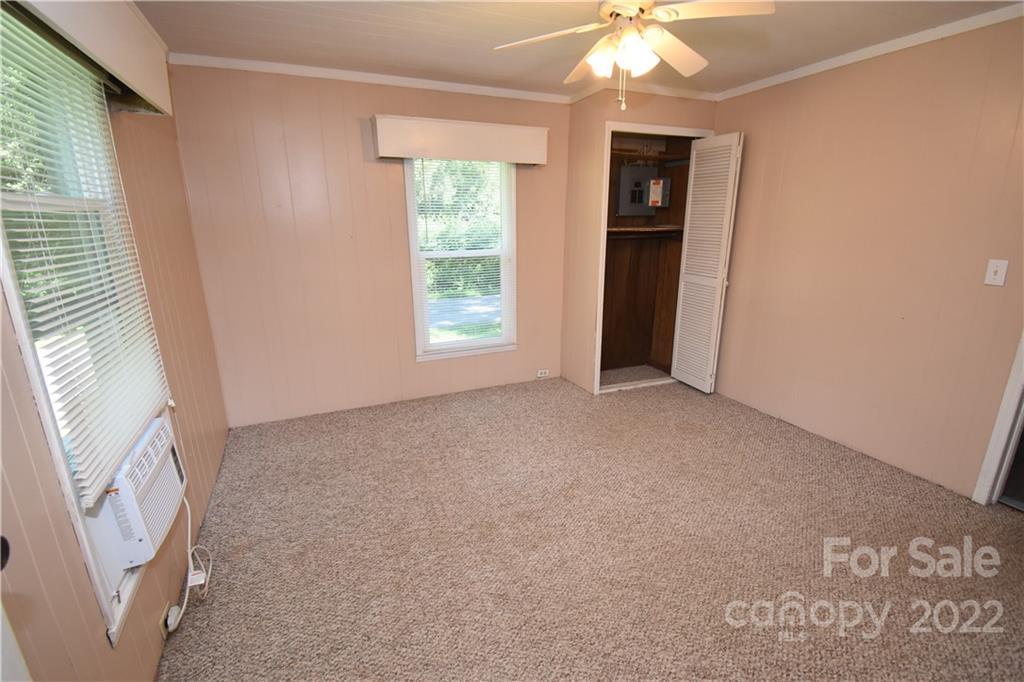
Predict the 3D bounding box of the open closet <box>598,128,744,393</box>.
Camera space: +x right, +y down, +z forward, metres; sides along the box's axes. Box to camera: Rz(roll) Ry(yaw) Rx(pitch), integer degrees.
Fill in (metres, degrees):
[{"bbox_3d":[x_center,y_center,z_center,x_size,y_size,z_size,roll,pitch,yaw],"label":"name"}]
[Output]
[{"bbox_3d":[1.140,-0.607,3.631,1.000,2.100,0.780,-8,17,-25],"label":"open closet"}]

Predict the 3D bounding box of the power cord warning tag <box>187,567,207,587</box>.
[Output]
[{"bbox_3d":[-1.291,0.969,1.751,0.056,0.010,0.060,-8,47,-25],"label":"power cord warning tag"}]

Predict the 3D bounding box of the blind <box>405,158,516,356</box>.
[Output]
[{"bbox_3d":[-0.368,-0.640,3.420,0.870,1.520,0.060,-8,17,-25],"label":"blind"}]

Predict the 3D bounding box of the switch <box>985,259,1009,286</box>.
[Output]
[{"bbox_3d":[2.406,-0.341,2.120,0.014,0.115,0.070,-8,17,-25],"label":"switch"}]

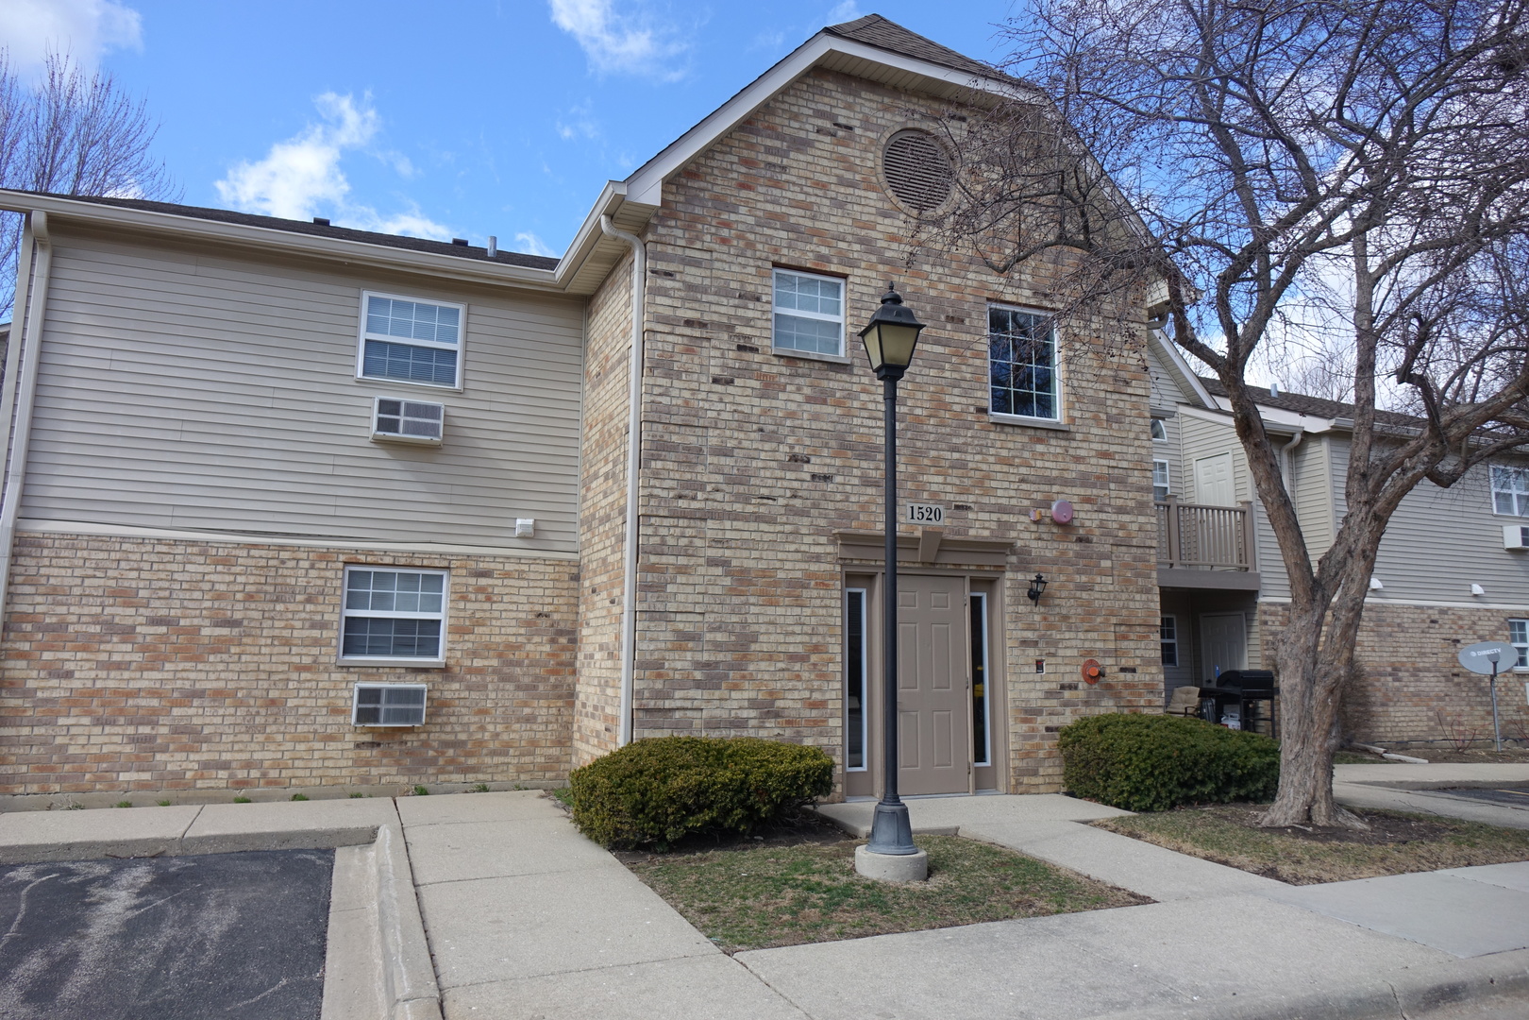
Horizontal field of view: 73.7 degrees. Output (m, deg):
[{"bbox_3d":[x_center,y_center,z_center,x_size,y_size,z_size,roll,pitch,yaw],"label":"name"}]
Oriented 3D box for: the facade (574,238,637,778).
[{"bbox_3d":[-1.438,0.059,9.822,0.240,5.220,2.440,4,-10,-22],"label":"facade"}]

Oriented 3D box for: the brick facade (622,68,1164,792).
[{"bbox_3d":[1.518,-0.779,9.946,5.650,6.940,0.250,4,-10,-22],"label":"brick facade"}]

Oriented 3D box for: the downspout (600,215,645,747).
[{"bbox_3d":[-1.284,-0.095,8.666,0.405,5.050,0.110,4,-10,-22],"label":"downspout"}]

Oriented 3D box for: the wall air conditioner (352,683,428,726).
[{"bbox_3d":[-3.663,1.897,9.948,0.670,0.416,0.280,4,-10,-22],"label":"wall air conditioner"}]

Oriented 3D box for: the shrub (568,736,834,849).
[{"bbox_3d":[-0.463,1.998,7.466,1.940,0.670,1.230,4,-10,-22],"label":"shrub"}]

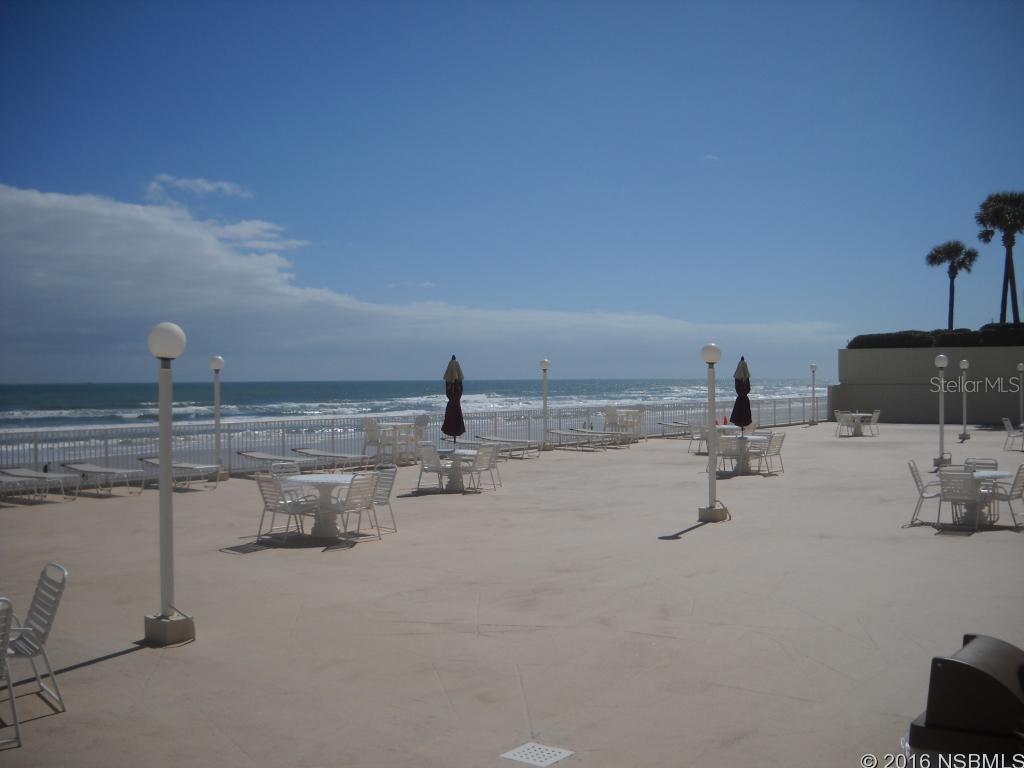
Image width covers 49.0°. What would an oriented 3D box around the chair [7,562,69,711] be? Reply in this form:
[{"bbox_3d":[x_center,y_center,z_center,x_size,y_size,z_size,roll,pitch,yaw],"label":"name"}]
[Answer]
[{"bbox_3d":[-3.093,1.562,6.908,0.620,0.850,0.580,-1,0,-37],"label":"chair"}]

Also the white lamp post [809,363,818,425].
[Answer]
[{"bbox_3d":[12.390,0.439,46.168,0.330,2.520,0.330,0,0,38],"label":"white lamp post"}]

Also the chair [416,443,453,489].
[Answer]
[{"bbox_3d":[-1.336,1.478,20.428,0.620,0.850,0.580,0,0,35],"label":"chair"}]

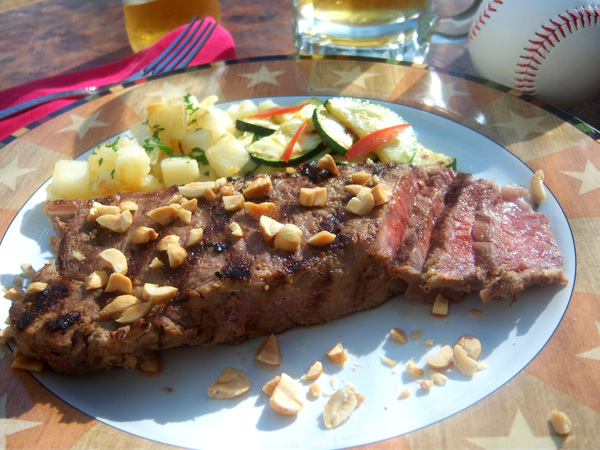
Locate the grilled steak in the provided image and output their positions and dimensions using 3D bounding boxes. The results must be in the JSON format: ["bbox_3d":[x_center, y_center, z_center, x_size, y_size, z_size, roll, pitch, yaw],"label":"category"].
[{"bbox_3d":[0.003,0.007,0.211,0.186,0.029,0.061,-6,36,-5],"label":"grilled steak"}]

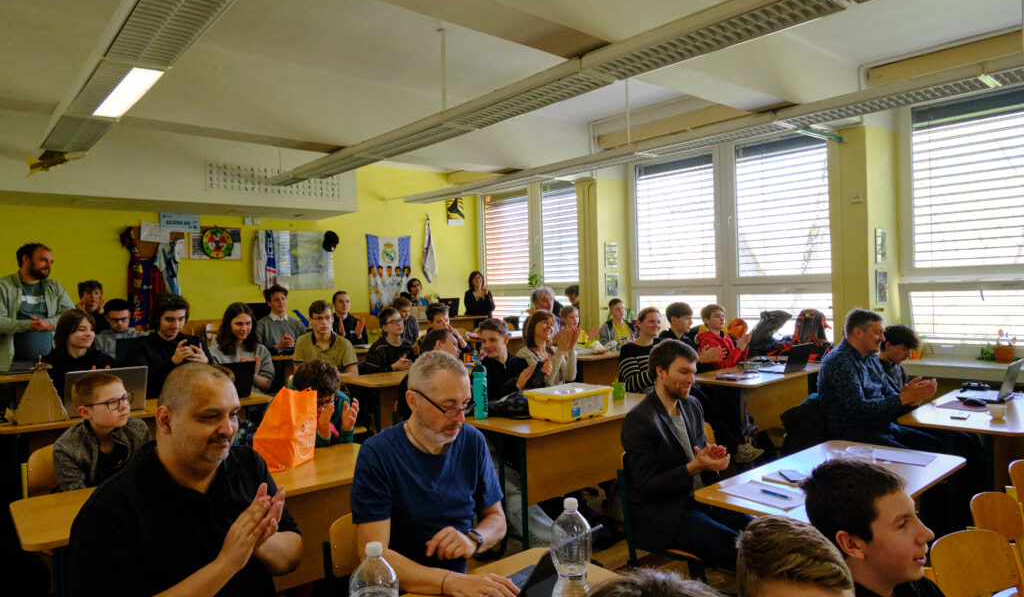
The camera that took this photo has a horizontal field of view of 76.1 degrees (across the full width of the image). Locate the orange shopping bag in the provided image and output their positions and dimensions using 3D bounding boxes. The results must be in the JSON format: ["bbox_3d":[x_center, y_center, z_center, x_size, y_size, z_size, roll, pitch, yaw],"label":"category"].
[{"bbox_3d":[-0.938,0.526,2.693,0.190,0.300,0.180,-1,1,8],"label":"orange shopping bag"}]

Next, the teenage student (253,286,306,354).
[{"bbox_3d":[-2.042,0.548,5.825,0.470,1.330,0.660,-2,0,-39],"label":"teenage student"}]

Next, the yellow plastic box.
[{"bbox_3d":[0.316,0.569,3.617,0.430,0.140,0.320,-2,0,-42],"label":"yellow plastic box"}]

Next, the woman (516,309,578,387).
[{"bbox_3d":[0.320,0.737,4.453,0.660,1.300,0.460,-2,0,40],"label":"woman"}]

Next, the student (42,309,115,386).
[{"bbox_3d":[-2.437,0.712,3.738,0.470,1.298,0.700,-2,0,-42],"label":"student"}]

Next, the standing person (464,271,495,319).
[{"bbox_3d":[-0.457,0.396,9.081,0.480,1.570,0.400,-2,0,-36],"label":"standing person"}]

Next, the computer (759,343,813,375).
[{"bbox_3d":[2.142,0.459,5.146,0.320,0.216,0.340,-1,1,44],"label":"computer"}]

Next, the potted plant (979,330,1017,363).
[{"bbox_3d":[3.635,0.349,4.885,0.280,0.260,0.250,-2,1,-41],"label":"potted plant"}]

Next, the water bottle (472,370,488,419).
[{"bbox_3d":[-0.171,0.503,3.538,0.077,0.286,0.077,-2,1,0],"label":"water bottle"}]

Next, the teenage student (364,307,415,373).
[{"bbox_3d":[-0.862,0.692,5.134,0.700,1.244,0.480,-1,0,40],"label":"teenage student"}]

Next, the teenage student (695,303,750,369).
[{"bbox_3d":[1.732,0.684,5.449,0.720,1.270,0.500,-1,1,40],"label":"teenage student"}]

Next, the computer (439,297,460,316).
[{"bbox_3d":[-0.847,0.117,8.479,0.330,0.240,0.270,-2,0,-42],"label":"computer"}]

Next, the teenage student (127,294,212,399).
[{"bbox_3d":[-2.077,0.662,4.058,0.520,1.377,0.720,-2,0,-42],"label":"teenage student"}]

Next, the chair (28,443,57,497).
[{"bbox_3d":[-1.726,1.038,2.709,0.420,0.830,0.480,-2,0,-42],"label":"chair"}]

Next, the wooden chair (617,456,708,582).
[{"bbox_3d":[0.803,1.111,2.974,0.410,0.810,0.480,-2,0,-42],"label":"wooden chair"}]

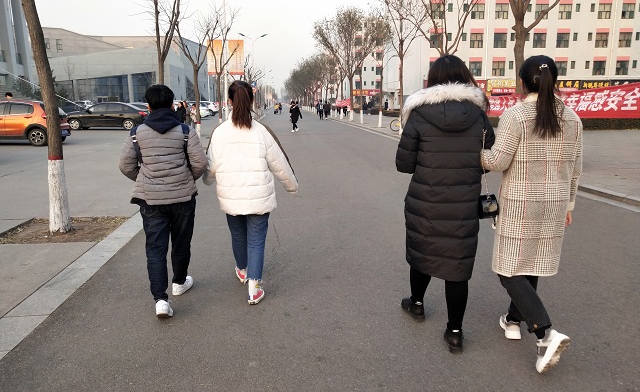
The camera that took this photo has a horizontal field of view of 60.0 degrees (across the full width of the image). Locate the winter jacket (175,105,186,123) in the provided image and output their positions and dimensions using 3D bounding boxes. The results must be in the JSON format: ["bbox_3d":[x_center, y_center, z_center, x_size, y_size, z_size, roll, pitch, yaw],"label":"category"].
[{"bbox_3d":[-5.275,-3.107,20.976,0.340,0.720,0.460,-3,10,-20],"label":"winter jacket"}]

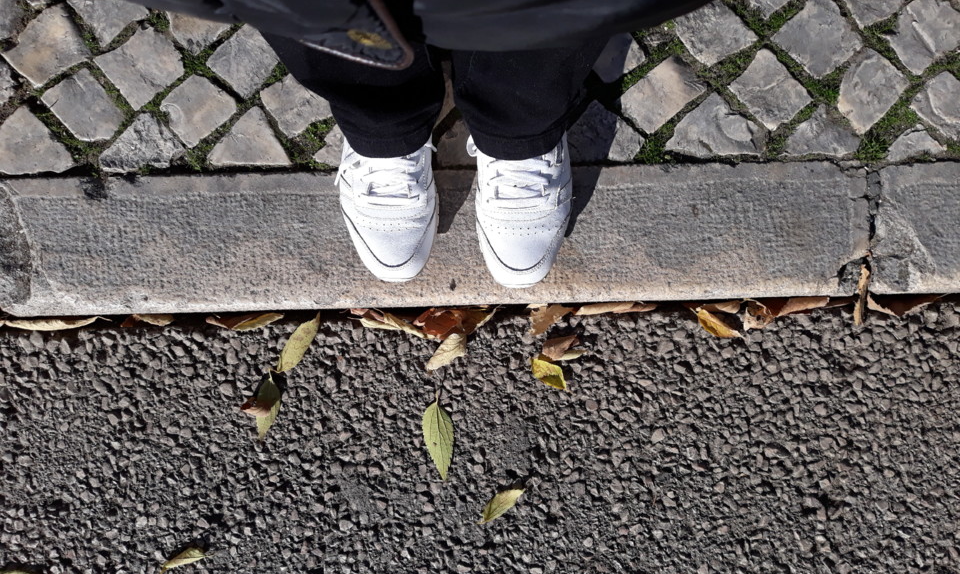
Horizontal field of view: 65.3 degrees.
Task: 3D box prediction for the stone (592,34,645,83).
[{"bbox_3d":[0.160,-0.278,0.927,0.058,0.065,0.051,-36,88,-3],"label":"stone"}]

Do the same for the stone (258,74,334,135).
[{"bbox_3d":[-0.202,-0.203,0.855,0.060,0.050,0.064,-31,87,-3],"label":"stone"}]

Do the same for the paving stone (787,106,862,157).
[{"bbox_3d":[0.446,-0.203,1.008,0.107,0.062,0.069,-1,86,-2],"label":"paving stone"}]

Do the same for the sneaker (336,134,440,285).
[{"bbox_3d":[-0.100,-0.146,0.778,0.103,0.105,0.275,-3,86,-1],"label":"sneaker"}]

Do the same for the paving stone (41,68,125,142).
[{"bbox_3d":[-0.436,-0.193,0.849,0.058,0.050,0.082,-39,88,-4],"label":"paving stone"}]

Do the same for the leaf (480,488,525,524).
[{"bbox_3d":[0.026,0.273,0.944,0.070,0.013,0.021,-39,84,-7],"label":"leaf"}]

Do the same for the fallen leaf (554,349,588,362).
[{"bbox_3d":[0.109,0.083,0.906,0.046,0.012,0.015,-6,86,-2],"label":"fallen leaf"}]

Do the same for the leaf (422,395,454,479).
[{"bbox_3d":[-0.051,0.191,0.956,0.040,0.010,0.107,-8,82,-3],"label":"leaf"}]

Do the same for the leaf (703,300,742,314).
[{"bbox_3d":[0.336,0.031,1.037,0.057,0.015,0.017,-8,86,-3],"label":"leaf"}]

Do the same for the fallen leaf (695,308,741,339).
[{"bbox_3d":[0.309,0.053,0.984,0.071,0.015,0.022,35,82,4],"label":"fallen leaf"}]

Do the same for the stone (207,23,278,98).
[{"bbox_3d":[-0.297,-0.287,0.984,0.068,0.062,0.078,41,85,1],"label":"stone"}]

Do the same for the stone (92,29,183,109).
[{"bbox_3d":[-0.399,-0.260,0.912,0.073,0.065,0.081,-40,89,-3],"label":"stone"}]

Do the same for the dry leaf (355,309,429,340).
[{"bbox_3d":[-0.121,0.049,1.015,0.108,0.020,0.026,13,85,-1],"label":"dry leaf"}]

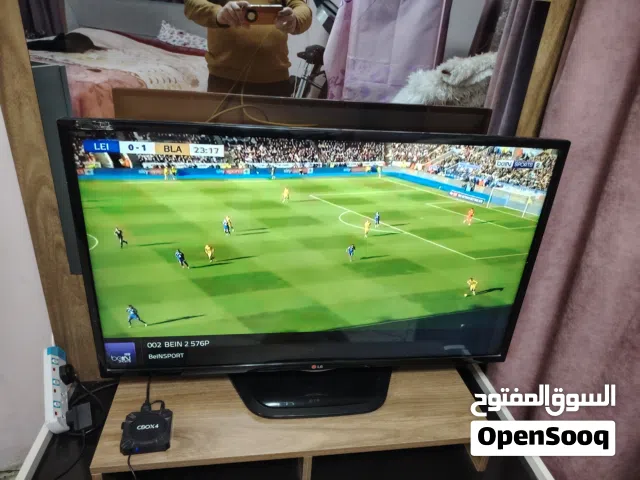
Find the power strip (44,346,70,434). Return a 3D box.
[{"bbox_3d":[-0.656,0.373,1.106,0.036,0.056,0.205,-13,70,-5],"label":"power strip"}]

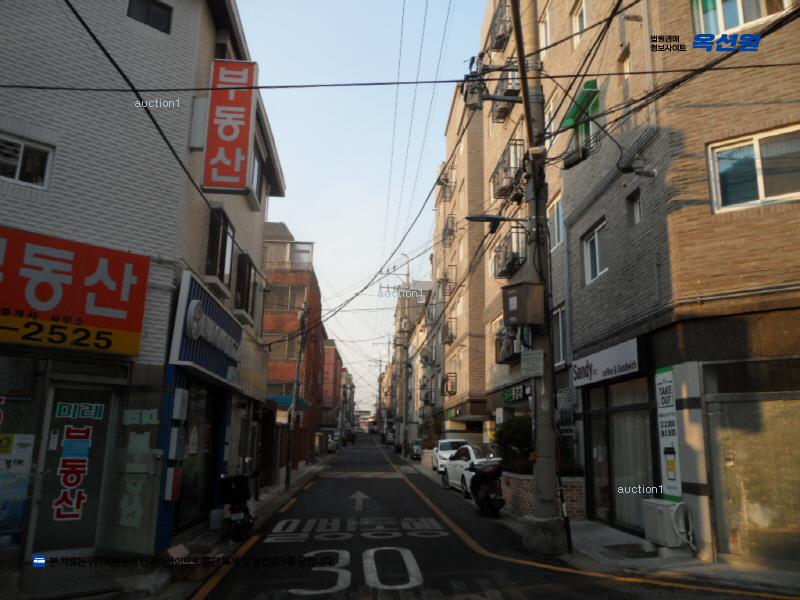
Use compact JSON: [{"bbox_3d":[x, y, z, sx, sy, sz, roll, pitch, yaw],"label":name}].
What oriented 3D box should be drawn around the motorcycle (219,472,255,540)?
[{"bbox_3d":[-2.674,3.387,10.449,0.640,1.020,1.850,4,-13,-12],"label":"motorcycle"}]

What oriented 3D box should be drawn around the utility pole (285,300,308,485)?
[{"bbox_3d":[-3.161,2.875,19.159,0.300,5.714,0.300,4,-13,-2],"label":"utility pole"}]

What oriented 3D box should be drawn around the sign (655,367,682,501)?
[{"bbox_3d":[4.009,1.983,9.380,0.060,1.930,0.580,2,-13,-3],"label":"sign"}]

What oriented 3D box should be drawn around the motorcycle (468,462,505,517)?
[{"bbox_3d":[2.005,4.449,14.665,0.700,1.080,1.850,1,-13,-1],"label":"motorcycle"}]

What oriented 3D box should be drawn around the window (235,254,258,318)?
[{"bbox_3d":[-3.554,-0.297,14.363,0.240,1.230,1.272,2,-13,-4],"label":"window"}]

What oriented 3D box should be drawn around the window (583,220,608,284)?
[{"bbox_3d":[4.118,-0.967,12.958,0.140,1.100,1.501,2,-13,-3],"label":"window"}]

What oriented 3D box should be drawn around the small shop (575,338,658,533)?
[{"bbox_3d":[4.579,2.559,11.644,1.500,3.250,3.650,2,-13,-3],"label":"small shop"}]

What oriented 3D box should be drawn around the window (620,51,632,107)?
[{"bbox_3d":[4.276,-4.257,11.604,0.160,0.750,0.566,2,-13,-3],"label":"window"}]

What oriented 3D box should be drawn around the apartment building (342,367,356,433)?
[{"bbox_3d":[-15.843,22.732,137.727,10.000,13.200,20.000,2,-13,-3],"label":"apartment building"}]

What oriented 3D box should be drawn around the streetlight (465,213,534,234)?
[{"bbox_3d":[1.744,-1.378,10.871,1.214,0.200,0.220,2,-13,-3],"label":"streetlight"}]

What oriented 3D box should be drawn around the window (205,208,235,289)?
[{"bbox_3d":[-3.349,-0.923,11.613,0.240,1.230,1.242,2,-13,-4],"label":"window"}]

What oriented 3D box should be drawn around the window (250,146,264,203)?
[{"bbox_3d":[-3.475,-3.024,14.970,0.200,1.100,1.292,2,-13,-4],"label":"window"}]

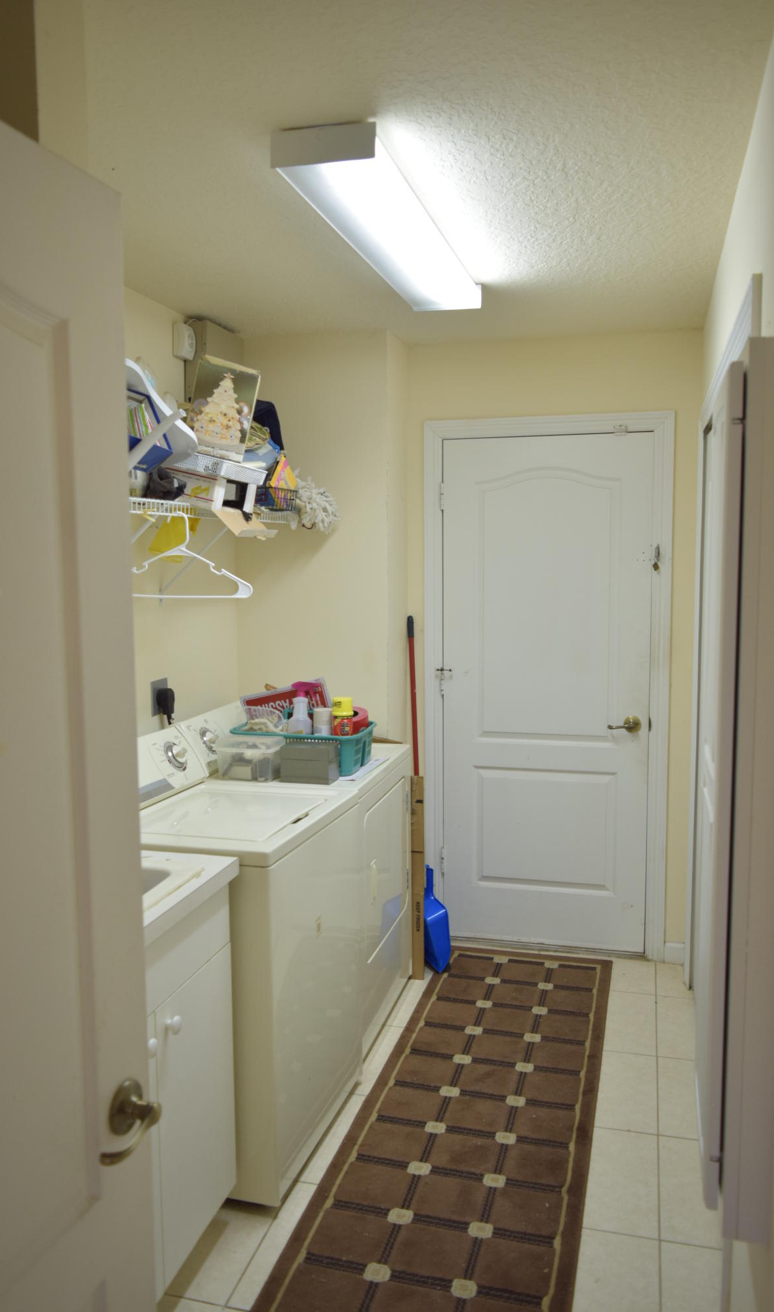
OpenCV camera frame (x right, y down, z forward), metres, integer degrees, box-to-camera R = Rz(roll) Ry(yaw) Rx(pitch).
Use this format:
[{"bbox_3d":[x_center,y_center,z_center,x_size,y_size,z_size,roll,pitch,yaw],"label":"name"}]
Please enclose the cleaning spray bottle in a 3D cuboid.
[{"bbox_3d":[-0.285,0.236,3.363,0.105,0.280,0.070,-1,6,-4],"label":"cleaning spray bottle"}]

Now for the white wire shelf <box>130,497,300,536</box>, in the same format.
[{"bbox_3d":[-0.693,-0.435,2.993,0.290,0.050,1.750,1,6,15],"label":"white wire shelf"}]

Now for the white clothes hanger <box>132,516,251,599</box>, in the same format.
[{"bbox_3d":[-0.591,-0.286,2.825,0.420,0.240,0.018,1,6,15],"label":"white clothes hanger"}]

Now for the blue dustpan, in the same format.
[{"bbox_3d":[0.177,1.018,3.884,0.105,0.395,0.225,-7,4,16],"label":"blue dustpan"}]

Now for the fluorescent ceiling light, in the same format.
[{"bbox_3d":[0.030,-1.057,2.502,0.215,0.070,1.210,1,6,15],"label":"fluorescent ceiling light"}]

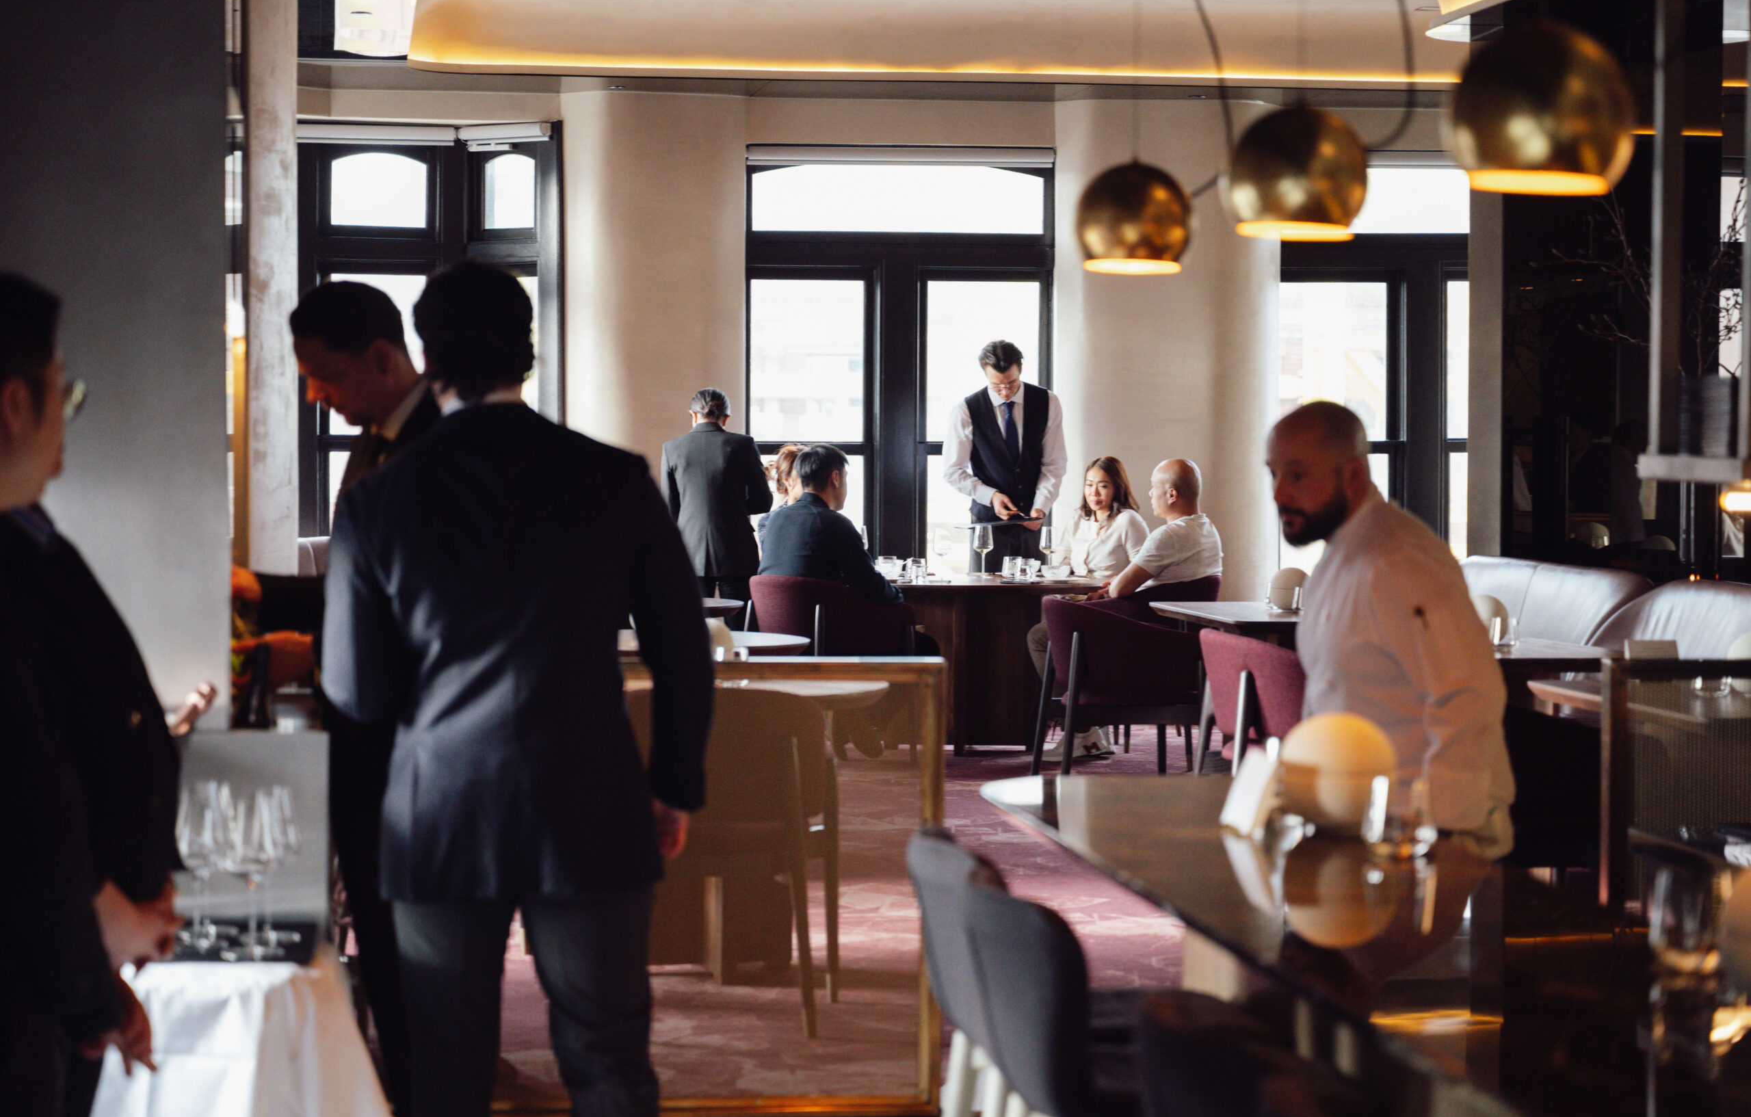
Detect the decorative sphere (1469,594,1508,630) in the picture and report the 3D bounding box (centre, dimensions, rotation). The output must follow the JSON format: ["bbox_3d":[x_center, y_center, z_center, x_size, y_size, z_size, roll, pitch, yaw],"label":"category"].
[{"bbox_3d":[1.915,0.194,10.720,0.156,0.156,0.156,0,2,0],"label":"decorative sphere"}]

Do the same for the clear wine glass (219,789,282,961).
[{"bbox_3d":[-0.878,0.445,4.800,0.083,0.222,0.083,0,2,0],"label":"clear wine glass"}]

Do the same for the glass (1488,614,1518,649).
[{"bbox_3d":[1.953,0.226,10.580,0.086,0.098,0.086,0,2,0],"label":"glass"}]

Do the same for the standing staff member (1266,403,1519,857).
[{"bbox_3d":[0.884,0.477,5.750,0.440,1.480,0.490,-1,3,-29],"label":"standing staff member"}]

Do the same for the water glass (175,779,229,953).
[{"bbox_3d":[-0.890,0.406,4.500,0.075,0.220,0.075,0,2,0],"label":"water glass"}]

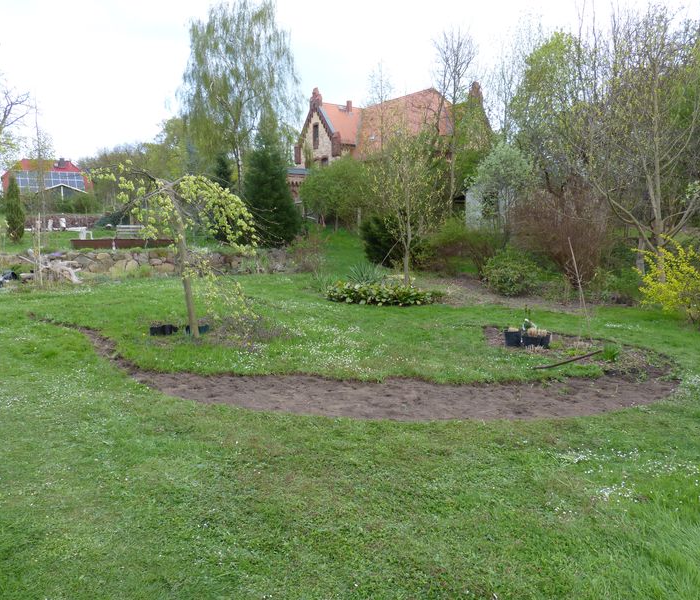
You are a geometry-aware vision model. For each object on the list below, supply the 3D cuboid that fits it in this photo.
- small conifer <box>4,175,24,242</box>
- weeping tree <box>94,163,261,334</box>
[{"bbox_3d":[-14.000,-3.807,25.000,0.749,2.829,0.749,0,6,0],"label":"small conifer"},{"bbox_3d":[-2.716,-0.751,9.300,2.538,2.693,2.335,0,6,0],"label":"weeping tree"}]

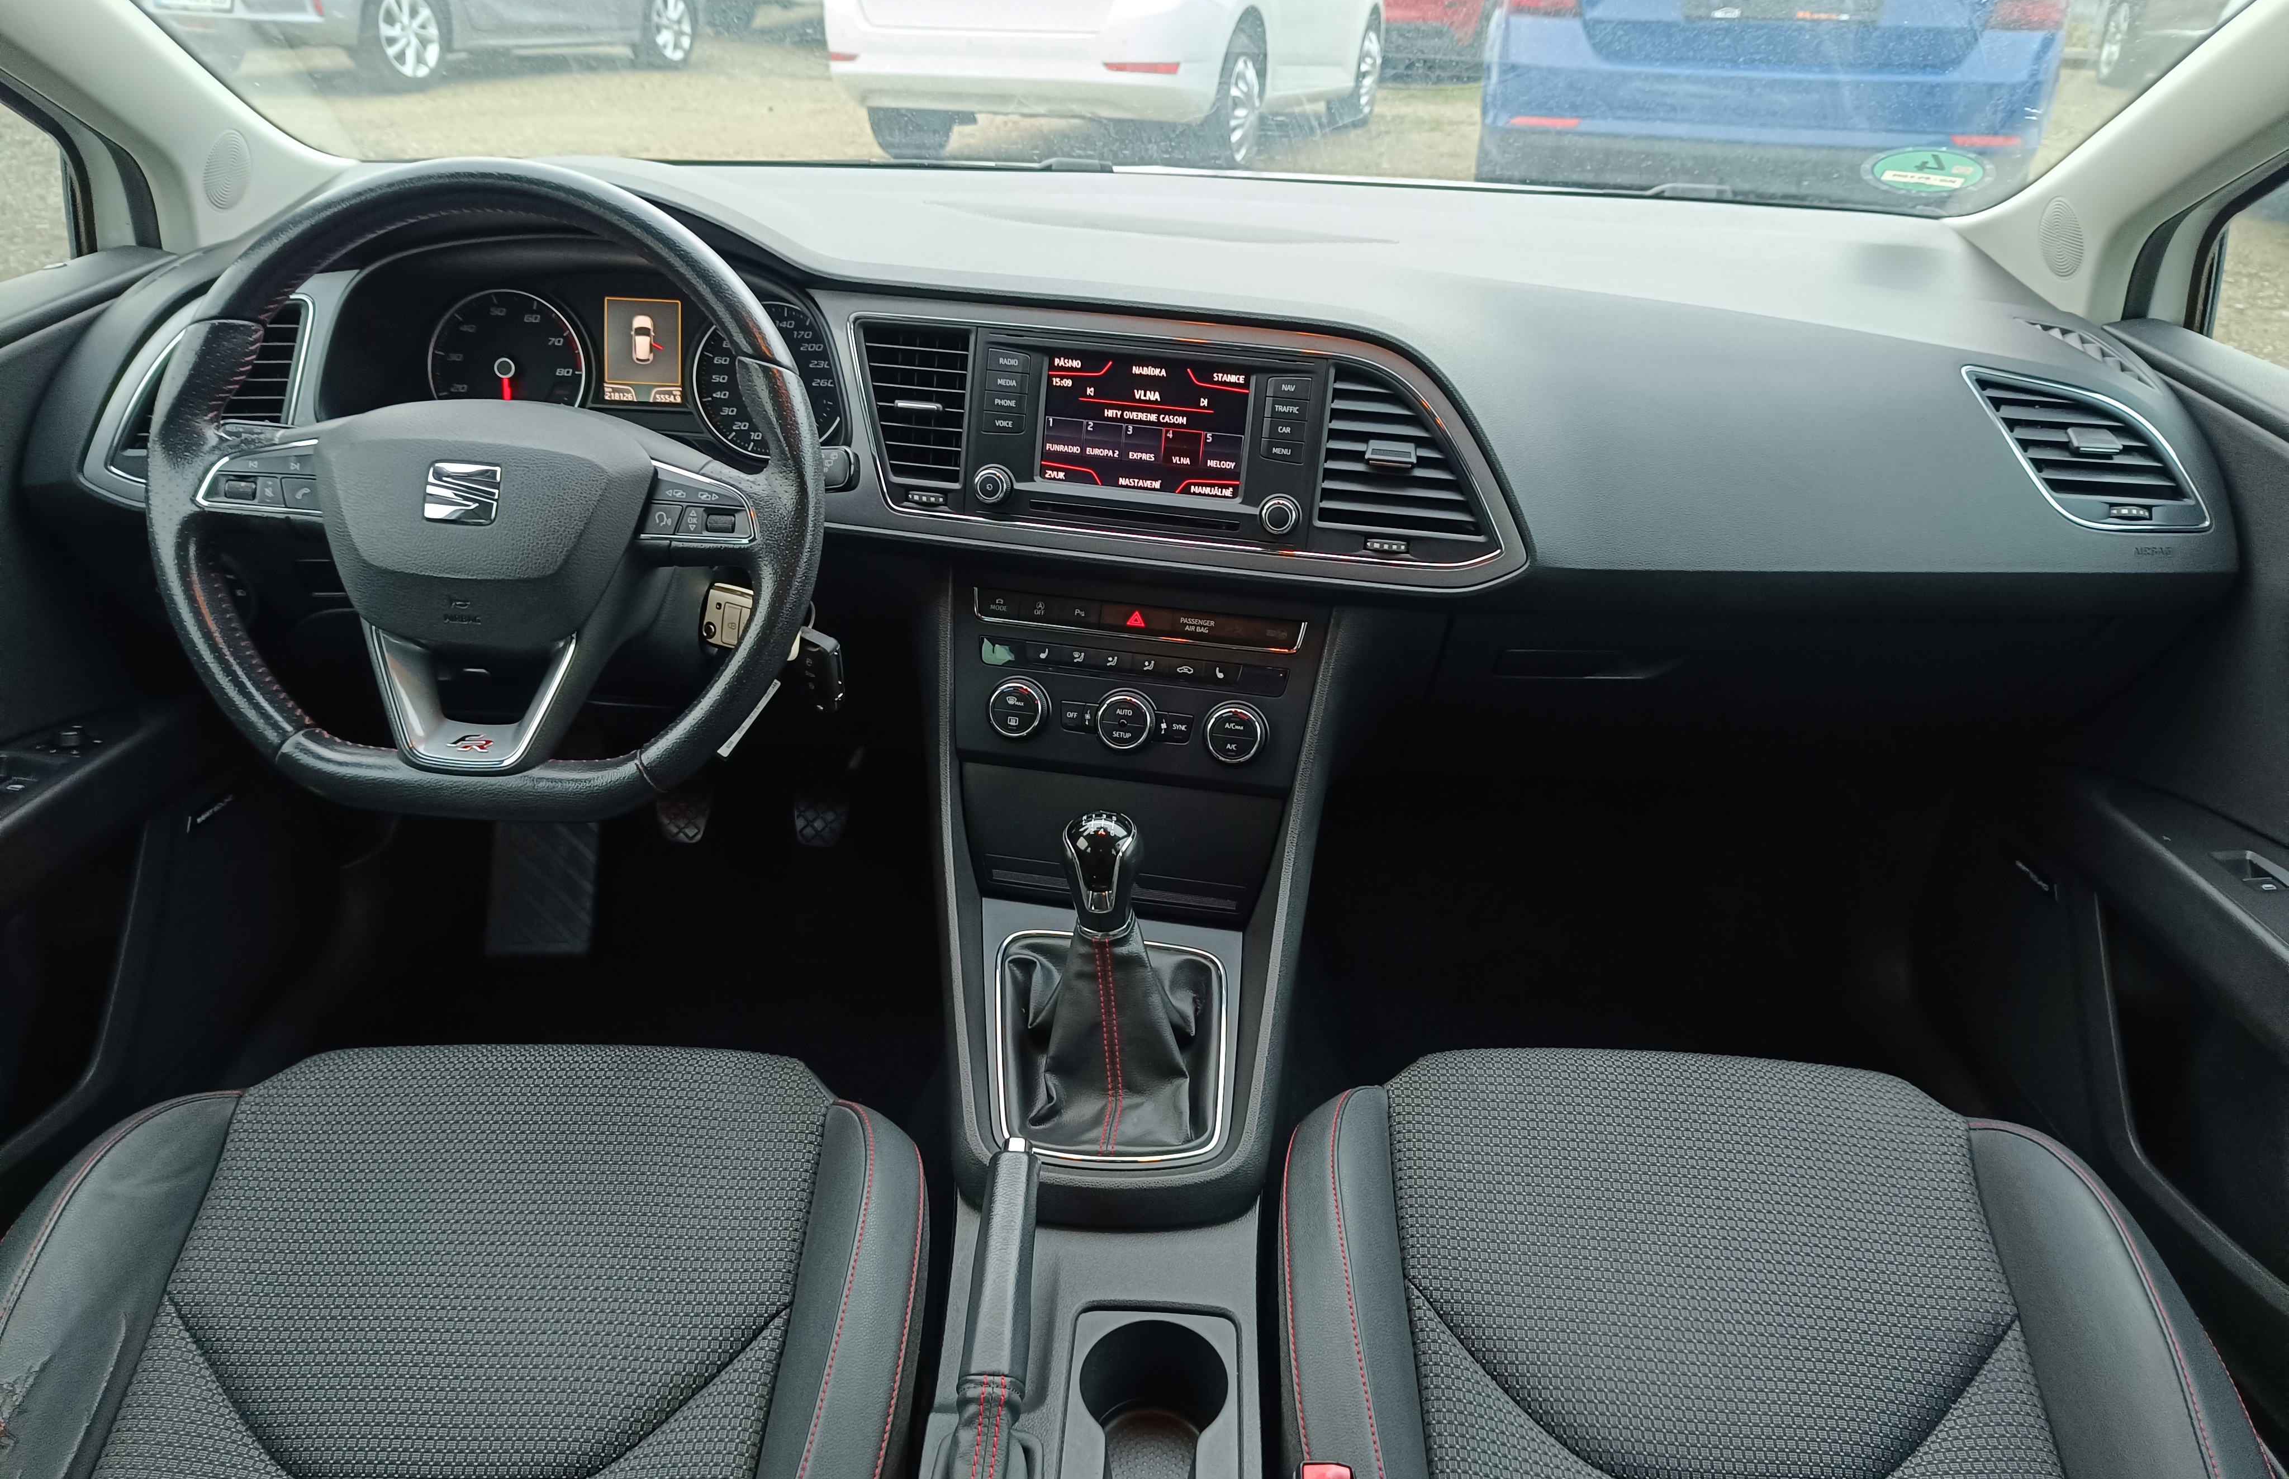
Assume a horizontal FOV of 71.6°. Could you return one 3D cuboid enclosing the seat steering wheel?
[{"bbox_3d":[-0.361,-0.138,0.885,0.372,0.360,0.090,2,3,-1],"label":"seat steering wheel"}]

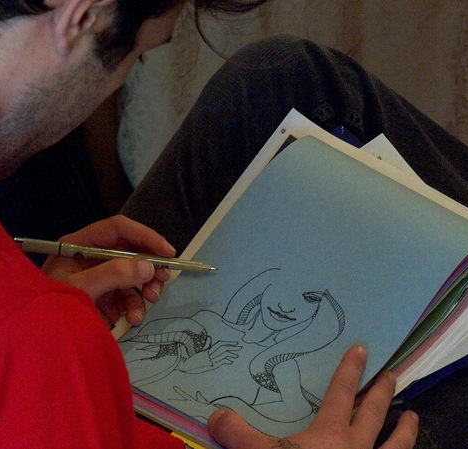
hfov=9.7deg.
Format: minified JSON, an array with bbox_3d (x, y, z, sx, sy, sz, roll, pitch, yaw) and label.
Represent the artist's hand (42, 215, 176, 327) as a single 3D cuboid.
[{"bbox_3d":[-0.103,0.036,2.140,0.125,0.085,0.085,-7,33,-11],"label":"artist's hand"}]

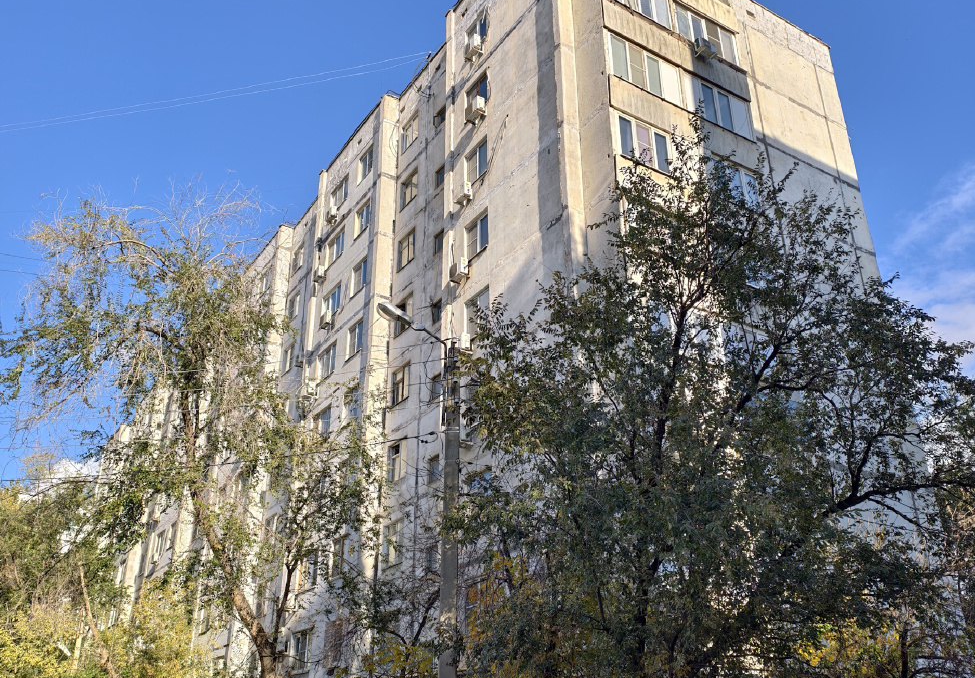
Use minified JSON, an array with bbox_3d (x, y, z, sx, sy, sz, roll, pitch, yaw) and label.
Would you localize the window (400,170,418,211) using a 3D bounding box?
[{"bbox_3d":[-3.053,-5.896,34.197,0.160,1.398,1.392,15,-30,-29],"label":"window"}]

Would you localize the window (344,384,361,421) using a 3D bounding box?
[{"bbox_3d":[-5.008,2.595,32.197,0.150,1.303,1.316,15,-30,-29],"label":"window"}]

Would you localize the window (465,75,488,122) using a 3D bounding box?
[{"bbox_3d":[-0.284,-8.090,29.061,0.150,1.314,1.316,15,-30,-29],"label":"window"}]

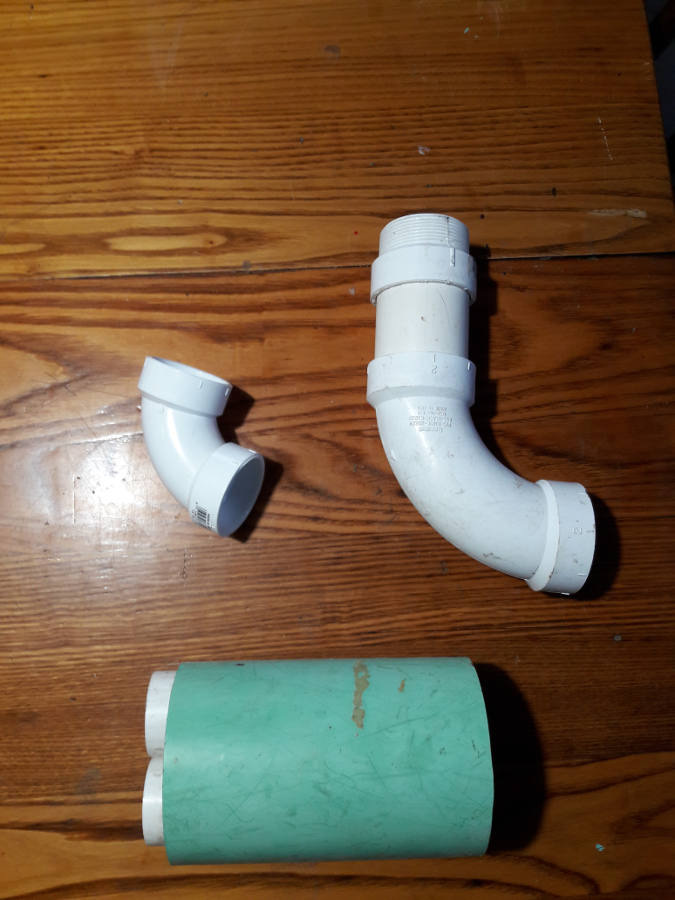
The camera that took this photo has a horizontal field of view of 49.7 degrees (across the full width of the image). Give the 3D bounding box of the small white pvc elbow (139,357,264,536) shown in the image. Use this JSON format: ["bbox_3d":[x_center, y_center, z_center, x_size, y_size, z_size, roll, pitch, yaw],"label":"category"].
[{"bbox_3d":[-0.095,-0.003,0.469,0.090,0.057,0.090,22,97,15],"label":"small white pvc elbow"}]

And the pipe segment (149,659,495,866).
[{"bbox_3d":[-0.015,0.178,0.423,0.187,0.107,0.107,-1,82,-2],"label":"pipe segment"}]

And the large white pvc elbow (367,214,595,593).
[{"bbox_3d":[0.088,-0.028,0.474,0.138,0.070,0.234,3,82,-1],"label":"large white pvc elbow"}]

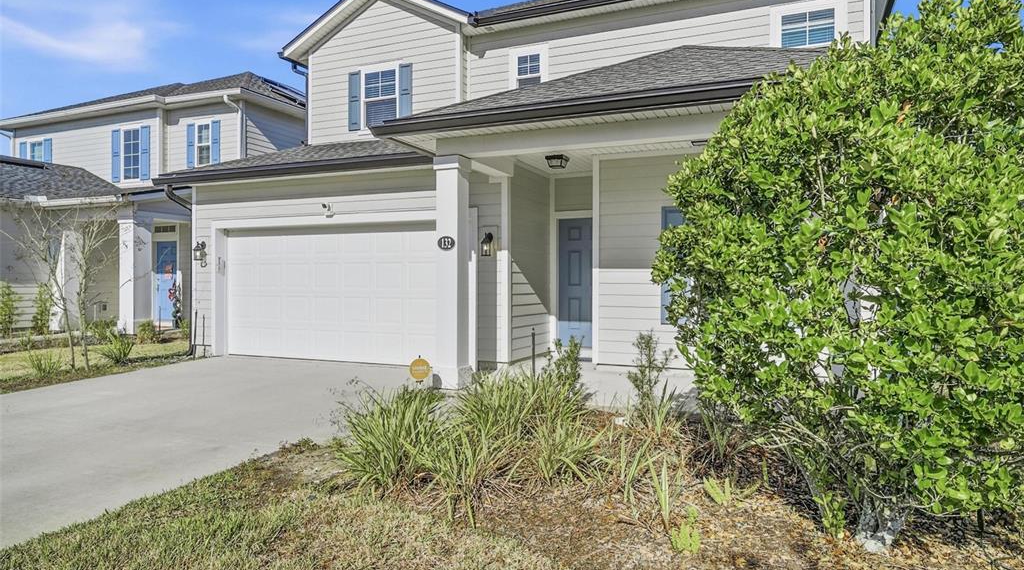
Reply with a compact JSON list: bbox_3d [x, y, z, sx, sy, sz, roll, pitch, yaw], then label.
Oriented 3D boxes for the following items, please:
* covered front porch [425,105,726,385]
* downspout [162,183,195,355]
[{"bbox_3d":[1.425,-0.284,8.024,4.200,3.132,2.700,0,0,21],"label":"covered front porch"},{"bbox_3d":[-6.133,-0.250,11.112,0.100,3.140,0.520,0,0,21],"label":"downspout"}]

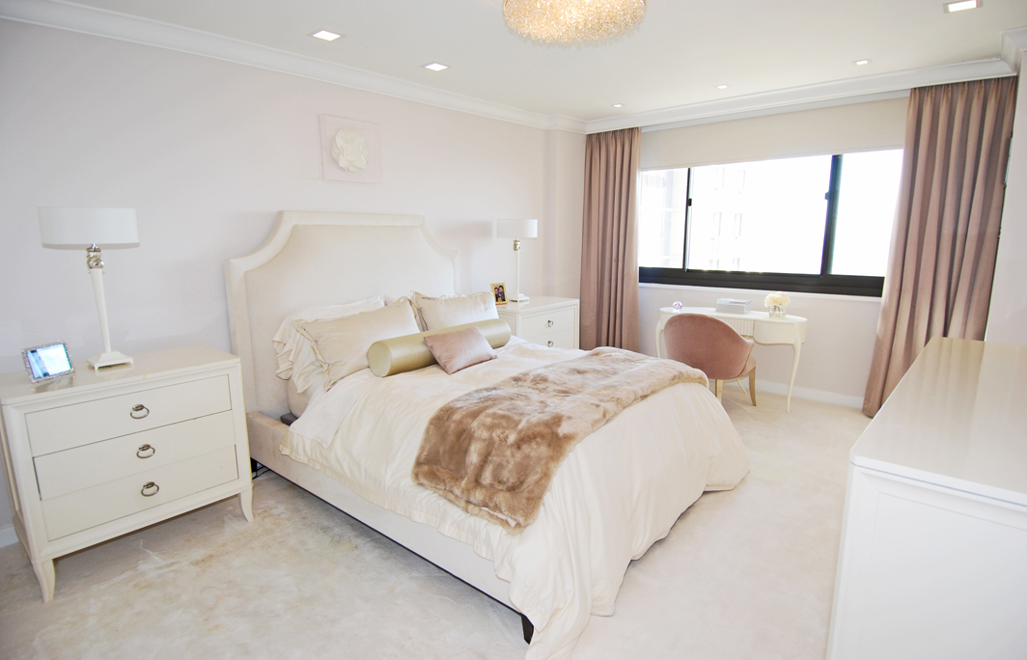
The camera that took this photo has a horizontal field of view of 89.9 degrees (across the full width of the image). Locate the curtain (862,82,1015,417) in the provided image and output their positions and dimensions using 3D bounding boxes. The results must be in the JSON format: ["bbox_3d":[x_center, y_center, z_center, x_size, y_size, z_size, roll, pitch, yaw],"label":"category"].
[{"bbox_3d":[3.005,-0.478,3.666,0.595,2.407,0.160,8,13,37],"label":"curtain"}]

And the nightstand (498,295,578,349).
[{"bbox_3d":[0.095,0.182,4.565,0.609,0.845,0.884,9,14,42],"label":"nightstand"}]

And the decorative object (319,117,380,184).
[{"bbox_3d":[-1.089,-1.208,3.469,0.072,0.402,0.399,9,14,42],"label":"decorative object"}]

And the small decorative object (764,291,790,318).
[{"bbox_3d":[2.255,-0.217,4.364,0.189,0.206,0.189,9,14,42],"label":"small decorative object"}]

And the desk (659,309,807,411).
[{"bbox_3d":[1.912,0.217,4.583,1.196,0.728,0.507,9,14,42],"label":"desk"}]

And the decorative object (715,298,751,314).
[{"bbox_3d":[1.984,-0.206,4.621,0.249,0.093,0.167,9,14,42],"label":"decorative object"}]

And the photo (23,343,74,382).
[{"bbox_3d":[-2.063,0.136,2.280,0.080,0.146,0.181,1,11,9],"label":"photo"}]

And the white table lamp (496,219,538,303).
[{"bbox_3d":[0.029,-0.615,4.569,0.362,0.722,0.362,-1,11,0],"label":"white table lamp"}]

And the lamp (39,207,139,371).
[{"bbox_3d":[-1.951,-0.195,2.433,0.370,0.737,0.370,9,14,42],"label":"lamp"}]

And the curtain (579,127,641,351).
[{"bbox_3d":[0.984,-0.764,5.289,0.624,2.414,0.160,8,13,37],"label":"curtain"}]

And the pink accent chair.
[{"bbox_3d":[1.671,0.232,4.309,0.638,0.806,0.638,-8,13,-33],"label":"pink accent chair"}]

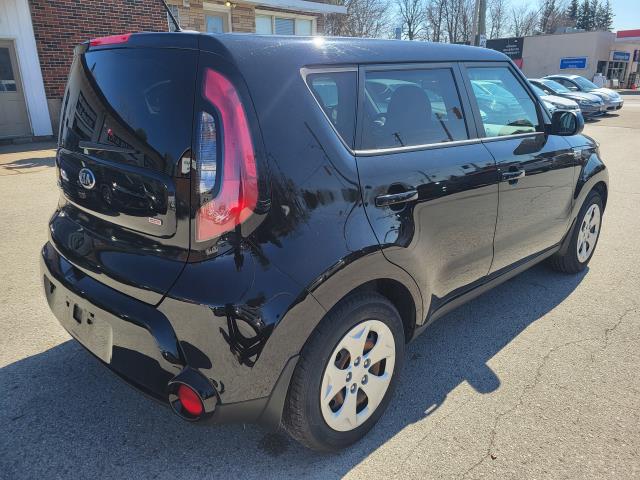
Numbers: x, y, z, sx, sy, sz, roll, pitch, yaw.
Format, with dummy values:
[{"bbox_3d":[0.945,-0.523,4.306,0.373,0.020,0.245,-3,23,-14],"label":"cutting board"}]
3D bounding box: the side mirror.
[{"bbox_3d":[1.359,-0.642,2.643,0.140,0.150,0.200,-17,23,-42],"label":"side mirror"}]

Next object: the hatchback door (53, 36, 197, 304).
[{"bbox_3d":[-0.819,-0.329,1.896,0.380,0.900,1.280,-17,23,-42],"label":"hatchback door"}]

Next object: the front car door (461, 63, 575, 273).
[{"bbox_3d":[1.120,-0.401,2.709,1.190,1.140,0.240,-17,23,-42],"label":"front car door"}]

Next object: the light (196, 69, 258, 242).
[{"bbox_3d":[-0.285,-0.233,1.347,0.210,0.490,0.200,9,20,30],"label":"light"}]

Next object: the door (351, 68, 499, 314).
[{"bbox_3d":[0.427,-0.209,2.050,1.050,1.080,0.240,-17,23,-42],"label":"door"}]

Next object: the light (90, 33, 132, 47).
[{"bbox_3d":[-0.788,-0.751,1.813,0.060,0.035,0.380,-17,23,-42],"label":"light"}]

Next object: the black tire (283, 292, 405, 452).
[{"bbox_3d":[0.093,0.501,1.915,0.650,0.650,0.210,-17,23,-42],"label":"black tire"}]

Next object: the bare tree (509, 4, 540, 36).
[{"bbox_3d":[26.376,-24.957,62.000,4.200,9.800,4.200,6,18,21],"label":"bare tree"}]

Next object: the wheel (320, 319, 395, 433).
[{"bbox_3d":[0.107,0.506,1.901,0.440,0.440,0.160,-17,23,-42],"label":"wheel"}]

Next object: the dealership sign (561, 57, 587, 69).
[{"bbox_3d":[24.258,-16.986,46.000,2.250,1.050,0.100,7,19,25],"label":"dealership sign"}]

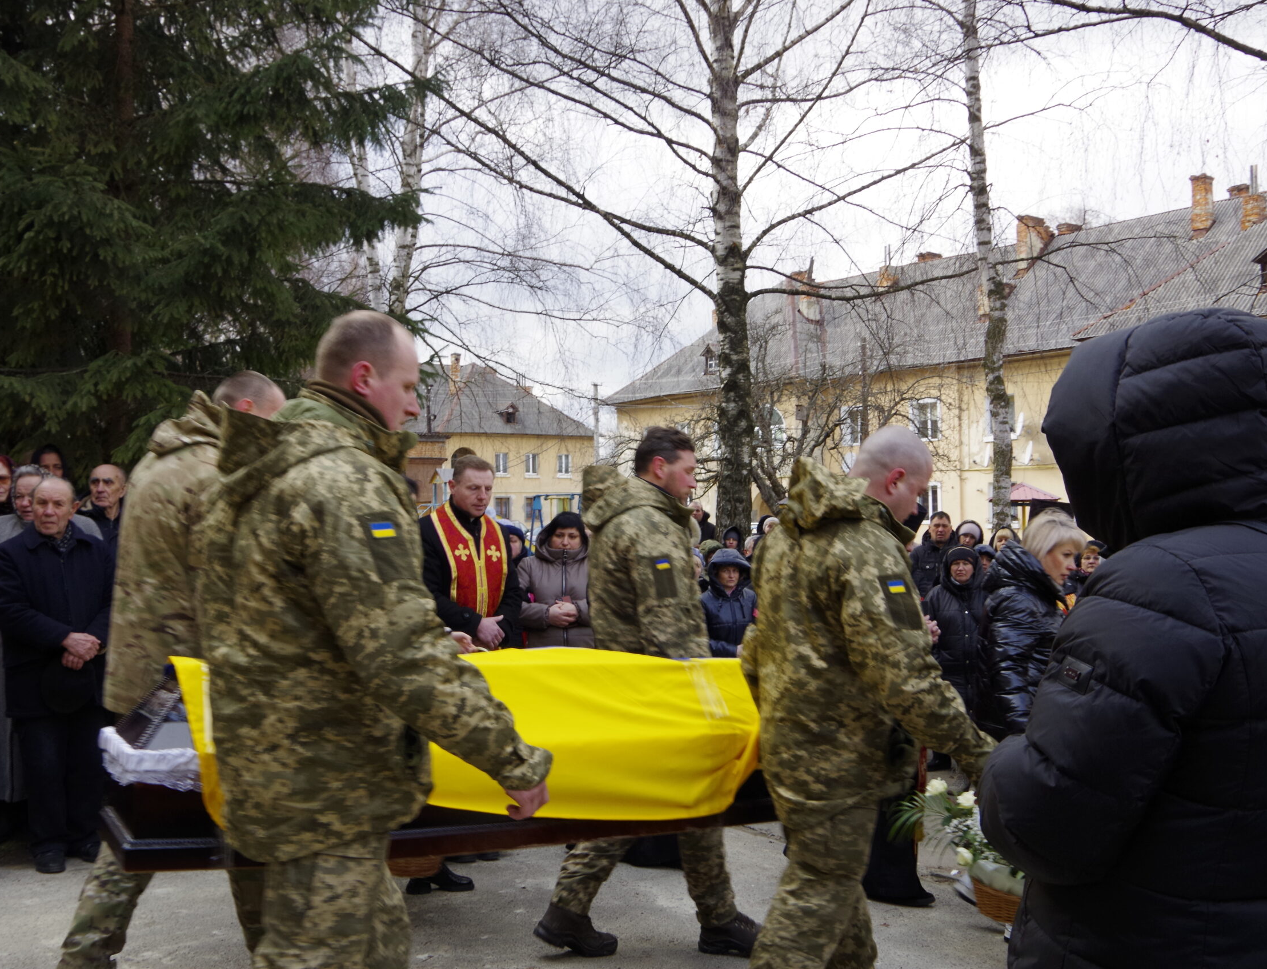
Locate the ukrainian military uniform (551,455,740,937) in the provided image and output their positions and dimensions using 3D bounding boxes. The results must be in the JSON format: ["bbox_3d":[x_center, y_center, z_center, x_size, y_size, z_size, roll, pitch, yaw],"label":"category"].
[{"bbox_3d":[0.029,0.714,3.650,0.620,1.520,0.540,0,-2,-18],"label":"ukrainian military uniform"}]

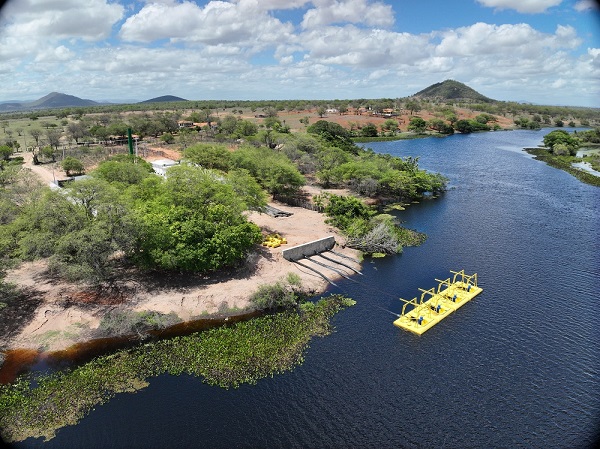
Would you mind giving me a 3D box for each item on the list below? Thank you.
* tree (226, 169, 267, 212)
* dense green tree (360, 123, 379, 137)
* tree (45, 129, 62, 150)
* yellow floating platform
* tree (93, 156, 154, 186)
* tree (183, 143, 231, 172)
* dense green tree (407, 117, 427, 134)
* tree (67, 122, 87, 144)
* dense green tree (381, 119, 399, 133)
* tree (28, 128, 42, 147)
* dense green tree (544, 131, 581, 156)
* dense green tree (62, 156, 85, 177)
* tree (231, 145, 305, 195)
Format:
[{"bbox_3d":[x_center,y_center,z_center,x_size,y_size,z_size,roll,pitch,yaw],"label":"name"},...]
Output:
[{"bbox_3d":[-9.000,-4.970,67.400,6.800,7.600,6.500,0,17,0],"label":"tree"},{"bbox_3d":[38.540,-52.700,230.640,9.800,7.500,9.000,0,17,0],"label":"dense green tree"},{"bbox_3d":[-99.460,-34.290,167.790,6.600,8.800,6.400,0,17,0],"label":"tree"},{"bbox_3d":[18.910,9.900,55.960,17.240,2.500,4.440,-16,23,-42],"label":"yellow floating platform"},{"bbox_3d":[-45.660,-12.470,107.540,16.040,9.610,13.630,-7,18,-22],"label":"tree"},{"bbox_3d":[-24.520,-18.030,111.720,12.700,7.600,11.200,0,17,0],"label":"tree"},{"bbox_3d":[92.110,-78.510,328.670,15.810,12.090,14.230,4,17,15],"label":"dense green tree"},{"bbox_3d":[-127.980,-52.450,238.040,11.450,12.100,10.310,-9,19,-26],"label":"tree"},{"bbox_3d":[71.120,-78.510,330.340,14.300,9.740,12.870,3,17,11],"label":"dense green tree"},{"bbox_3d":[-116.640,-38.360,183.360,5.600,7.800,5.400,0,17,0],"label":"tree"},{"bbox_3d":[104.360,-32.370,166.130,13.000,9.800,11.800,0,17,0],"label":"dense green tree"},{"bbox_3d":[-74.900,-19.350,137.470,7.280,6.440,6.550,-9,19,-27],"label":"dense green tree"},{"bbox_3d":[-8.760,-15.150,112.070,19.950,11.170,16.960,-2,17,-4],"label":"tree"}]

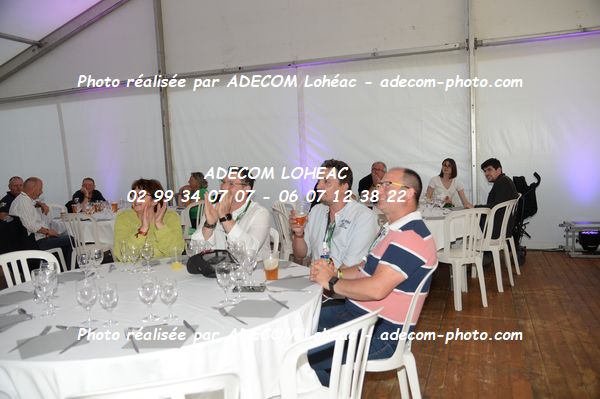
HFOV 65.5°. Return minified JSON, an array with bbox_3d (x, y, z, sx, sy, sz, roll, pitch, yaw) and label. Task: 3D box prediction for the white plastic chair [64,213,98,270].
[{"bbox_3d":[-2.481,0.595,5.673,0.480,0.880,0.530,-1,5,21],"label":"white plastic chair"}]

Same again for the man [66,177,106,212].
[{"bbox_3d":[-3.188,0.315,7.037,0.600,1.280,0.750,-6,6,-30],"label":"man"}]

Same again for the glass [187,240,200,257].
[{"bbox_3d":[-0.577,0.307,2.549,0.070,0.155,0.070,-3,5,0],"label":"glass"}]

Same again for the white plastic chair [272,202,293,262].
[{"bbox_3d":[-0.096,0.504,4.809,0.550,0.880,0.450,-7,6,-41],"label":"white plastic chair"}]

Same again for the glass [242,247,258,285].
[{"bbox_3d":[-0.264,0.355,2.451,0.074,0.182,0.074,-3,5,0],"label":"glass"}]

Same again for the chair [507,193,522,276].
[{"bbox_3d":[2.180,0.379,5.124,0.520,0.850,0.450,-2,5,4],"label":"chair"}]

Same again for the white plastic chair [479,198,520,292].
[{"bbox_3d":[1.892,0.450,4.775,0.480,0.880,0.530,-7,6,-40],"label":"white plastic chair"}]

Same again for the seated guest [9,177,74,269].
[{"bbox_3d":[-3.083,0.410,5.540,0.800,1.330,0.550,-7,7,-43],"label":"seated guest"}]

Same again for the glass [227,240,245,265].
[{"bbox_3d":[-0.340,0.303,2.470,0.072,0.155,0.072,-3,5,0],"label":"glass"}]

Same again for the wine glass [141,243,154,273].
[{"bbox_3d":[-0.845,0.318,2.566,0.070,0.155,0.070,-3,5,0],"label":"wine glass"}]

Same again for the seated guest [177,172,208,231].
[{"bbox_3d":[-1.369,0.275,6.089,0.750,1.240,0.480,0,5,29],"label":"seated guest"}]

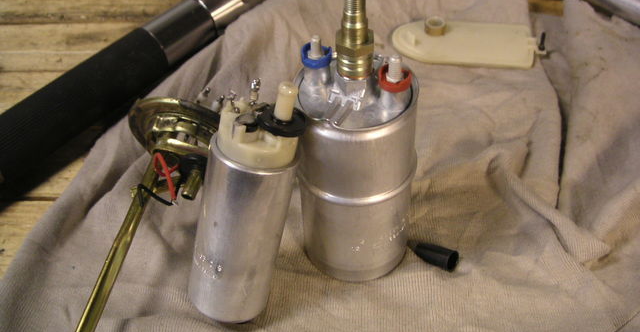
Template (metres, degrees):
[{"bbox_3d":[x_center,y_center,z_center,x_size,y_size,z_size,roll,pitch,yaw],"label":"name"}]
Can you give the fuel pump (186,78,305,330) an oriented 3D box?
[{"bbox_3d":[-0.036,0.017,0.347,0.044,0.128,0.044,14,27,0],"label":"fuel pump"}]

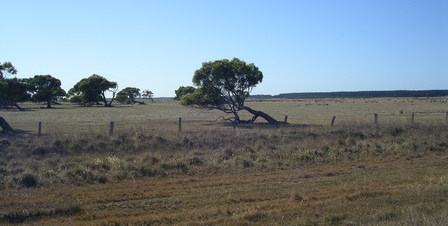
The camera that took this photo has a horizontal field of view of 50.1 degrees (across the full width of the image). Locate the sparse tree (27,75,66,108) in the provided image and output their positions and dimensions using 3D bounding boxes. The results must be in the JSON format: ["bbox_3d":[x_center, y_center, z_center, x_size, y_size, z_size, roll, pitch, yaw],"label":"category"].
[{"bbox_3d":[-40.030,-4.760,108.000,8.850,7.260,8.000,0,2,0],"label":"sparse tree"}]

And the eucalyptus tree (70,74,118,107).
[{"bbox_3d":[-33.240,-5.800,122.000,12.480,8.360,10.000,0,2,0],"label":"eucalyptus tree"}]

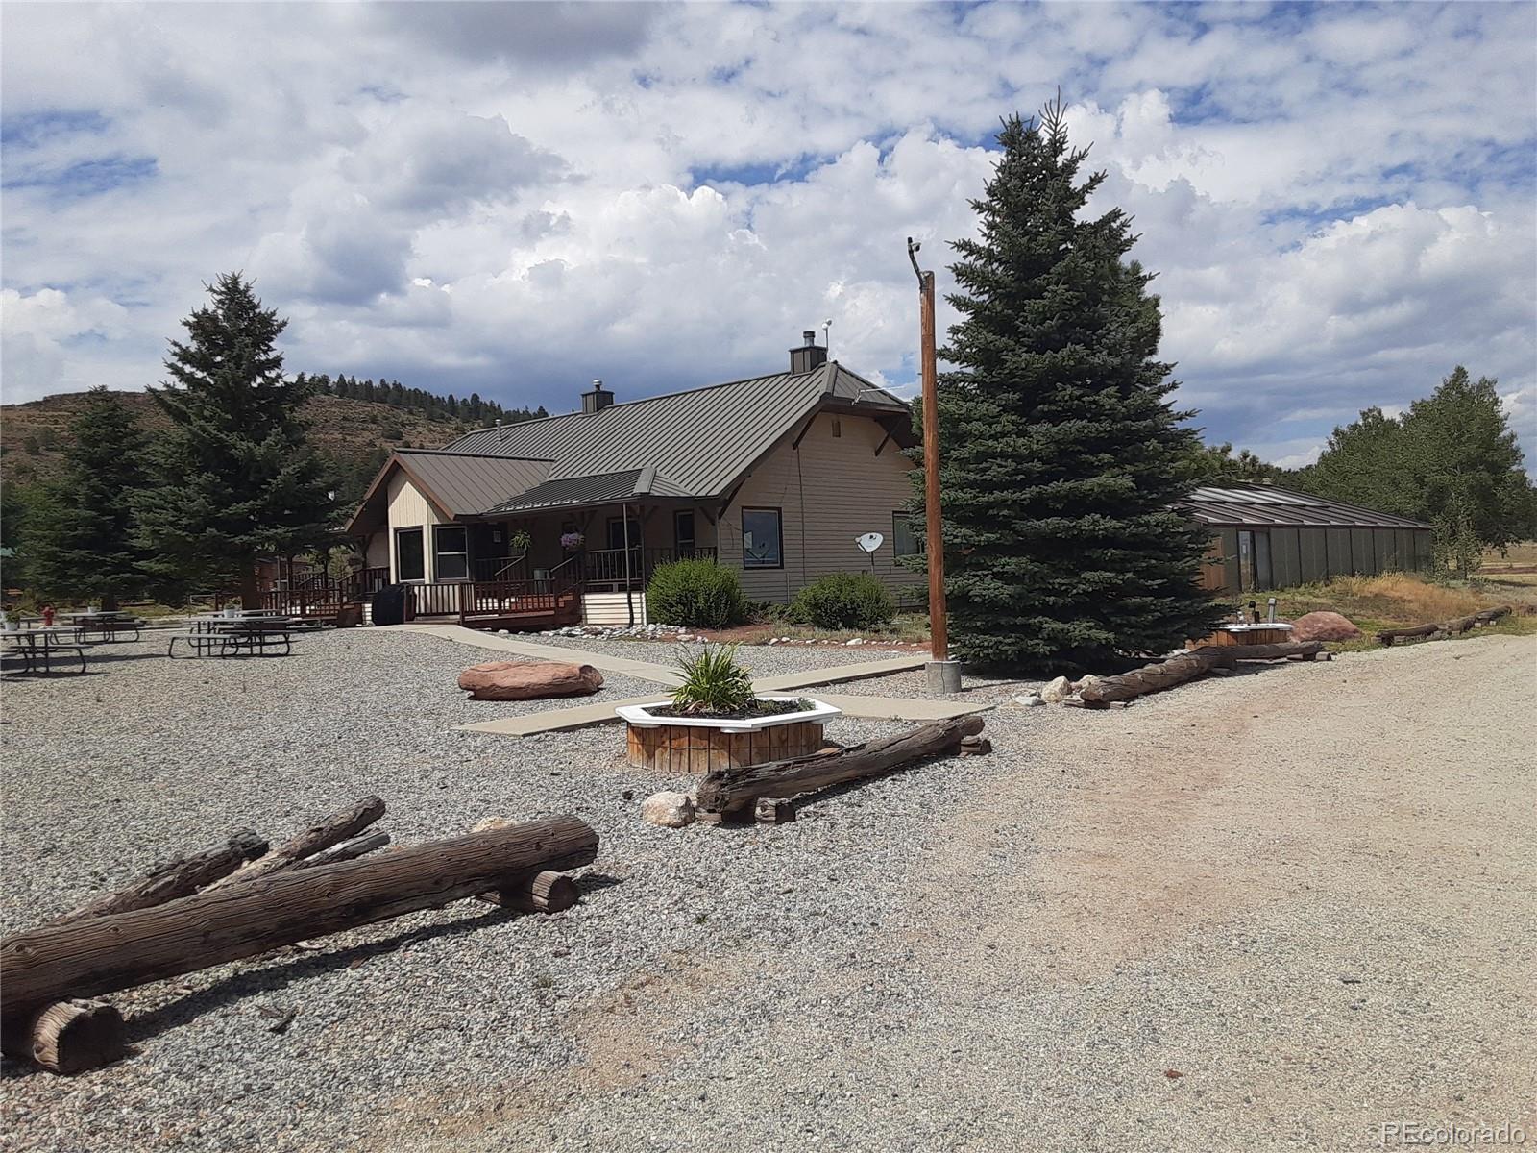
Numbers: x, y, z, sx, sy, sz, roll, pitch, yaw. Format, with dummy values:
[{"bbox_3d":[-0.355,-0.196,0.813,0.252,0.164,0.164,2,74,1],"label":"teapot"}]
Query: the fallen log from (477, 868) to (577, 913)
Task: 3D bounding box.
[{"bbox_3d":[-1.115,1.396,5.500,0.560,0.165,0.170,-2,0,43],"label":"fallen log"}]

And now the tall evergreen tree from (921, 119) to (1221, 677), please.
[{"bbox_3d":[4.554,-2.981,18.221,4.500,8.550,4.400,-2,0,14],"label":"tall evergreen tree"}]

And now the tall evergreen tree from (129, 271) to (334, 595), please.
[{"bbox_3d":[-17.400,-4.133,39.500,6.100,11.480,6.100,-2,0,0],"label":"tall evergreen tree"}]

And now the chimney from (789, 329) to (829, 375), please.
[{"bbox_3d":[1.211,-6.626,35.549,0.850,1.270,0.800,-3,-1,42],"label":"chimney"}]

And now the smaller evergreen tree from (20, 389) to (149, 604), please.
[{"bbox_3d":[-19.899,-2.075,35.522,3.700,7.053,3.700,-2,0,-29],"label":"smaller evergreen tree"}]

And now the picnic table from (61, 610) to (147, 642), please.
[{"bbox_3d":[-17.100,1.304,30.500,1.500,0.750,2.200,-2,0,-7],"label":"picnic table"}]

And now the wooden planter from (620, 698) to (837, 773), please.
[{"bbox_3d":[-0.322,1.216,9.300,1.840,0.365,1.600,-2,0,16],"label":"wooden planter"}]

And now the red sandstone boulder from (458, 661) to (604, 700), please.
[{"bbox_3d":[-2.790,1.184,13.950,1.550,0.400,0.800,-2,0,-19],"label":"red sandstone boulder"}]

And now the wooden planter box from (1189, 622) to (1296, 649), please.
[{"bbox_3d":[7.710,1.004,19.591,1.800,0.410,1.700,-2,0,21],"label":"wooden planter box"}]

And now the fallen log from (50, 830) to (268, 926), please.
[{"bbox_3d":[-2.738,1.402,5.421,0.160,0.160,2.000,-2,0,1],"label":"fallen log"}]

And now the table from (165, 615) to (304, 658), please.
[{"bbox_3d":[-10.619,1.205,23.795,2.380,0.770,1.500,-3,-1,36],"label":"table"}]

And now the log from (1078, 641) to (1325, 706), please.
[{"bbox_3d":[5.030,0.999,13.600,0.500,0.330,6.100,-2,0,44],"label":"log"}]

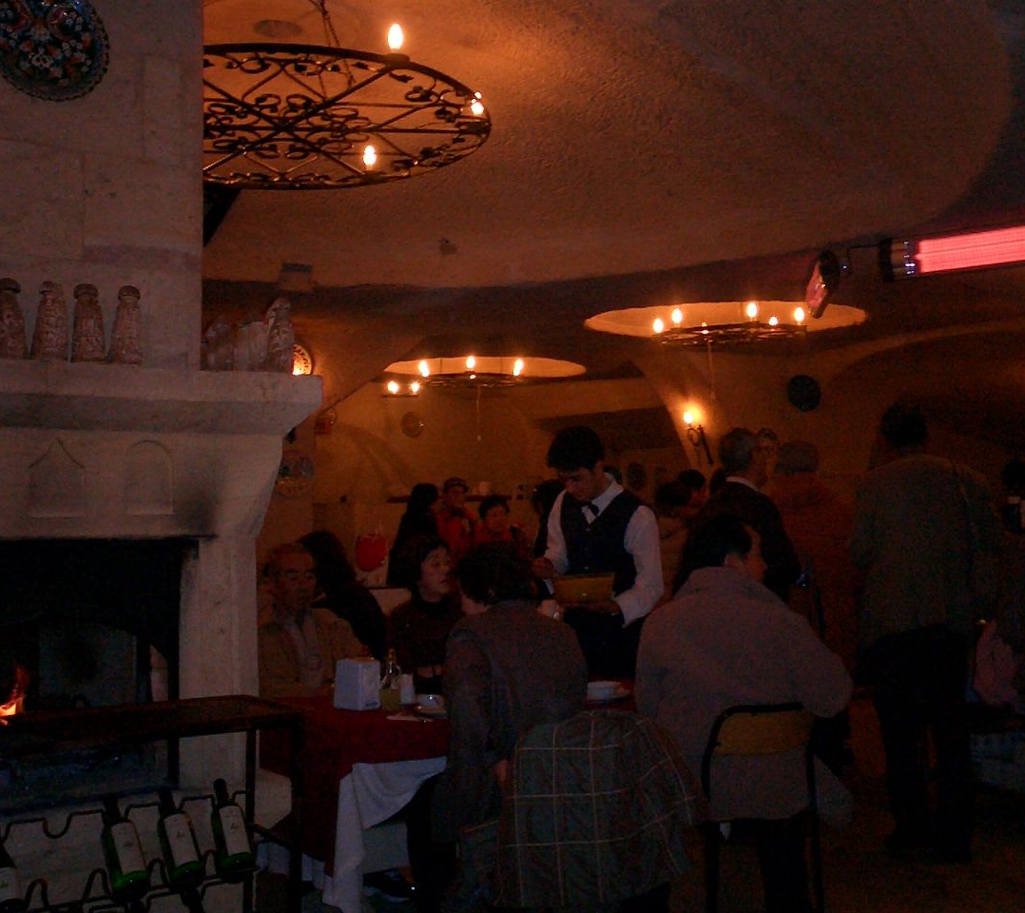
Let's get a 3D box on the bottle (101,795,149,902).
[{"bbox_3d":[-0.857,0.838,2.850,0.076,0.076,0.300,-10,28,-19],"label":"bottle"}]

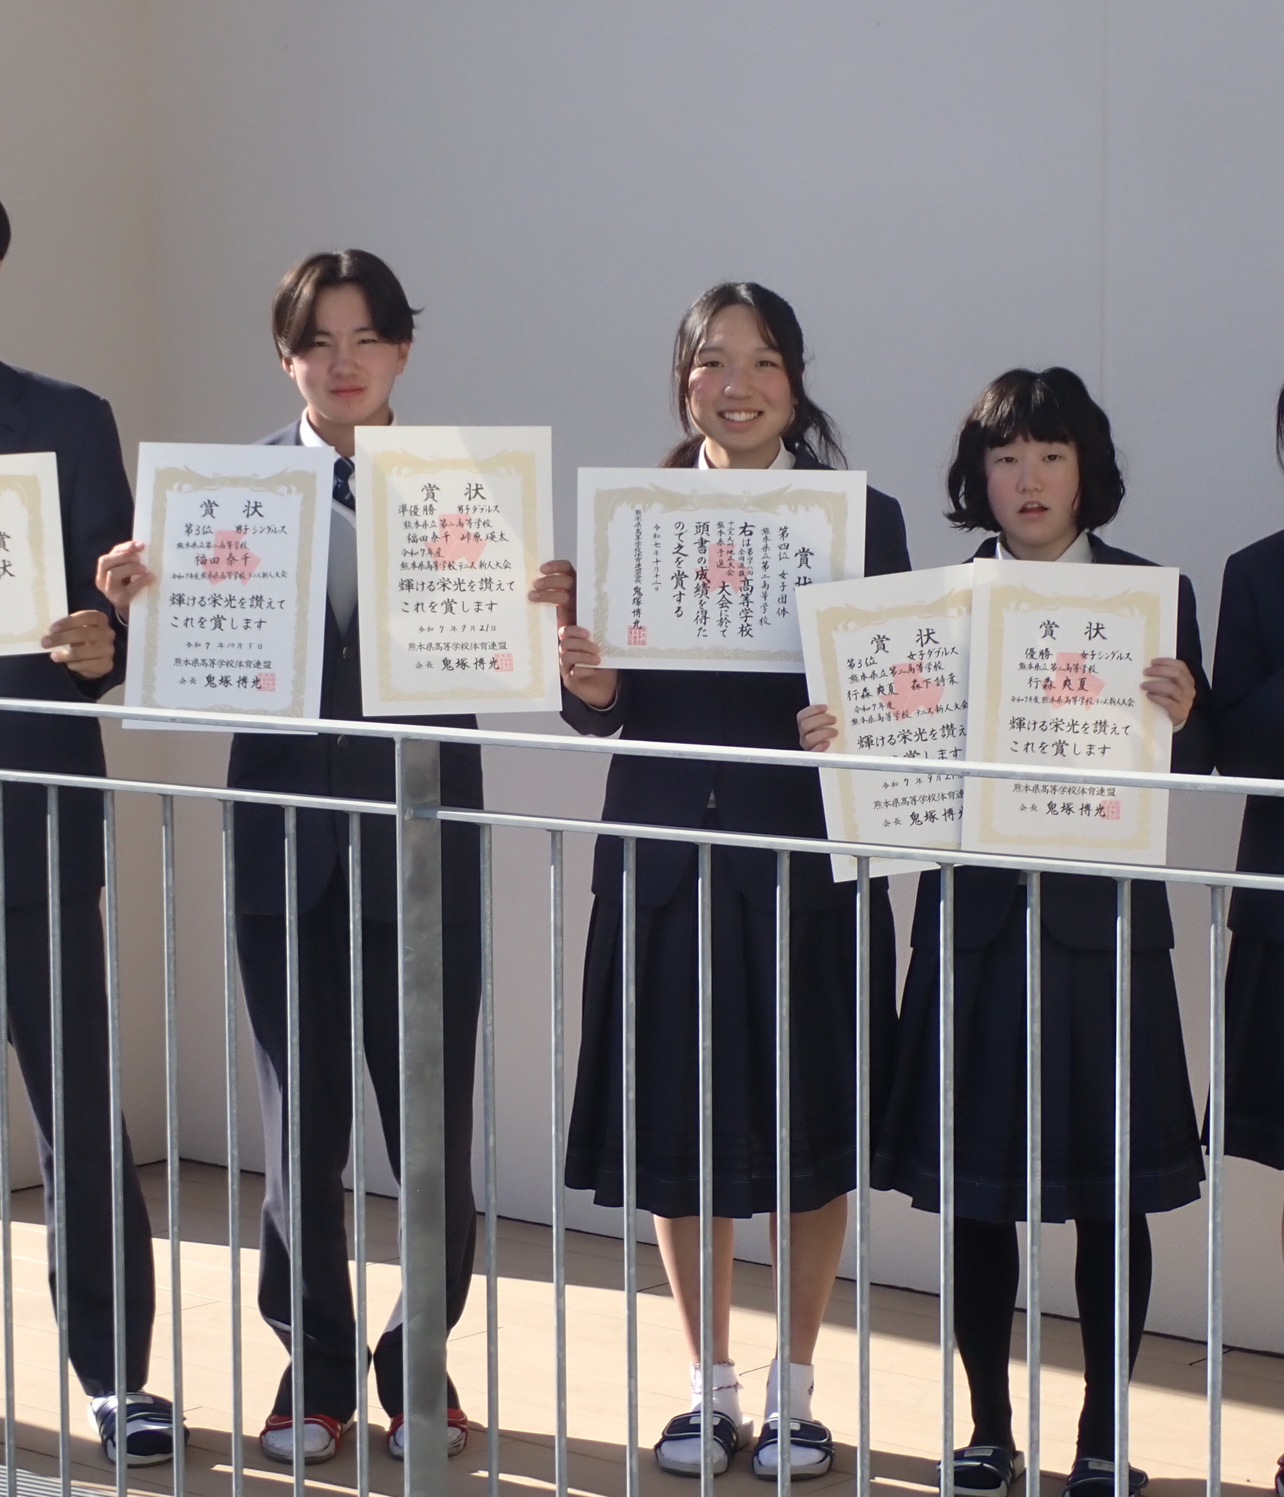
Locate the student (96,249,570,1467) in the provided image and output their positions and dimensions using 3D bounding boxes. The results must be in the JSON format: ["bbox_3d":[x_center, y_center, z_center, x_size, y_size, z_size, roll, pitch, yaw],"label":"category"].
[{"bbox_3d":[-0.422,0.153,5.472,0.651,1.706,0.400,-1,5,-3],"label":"student"}]

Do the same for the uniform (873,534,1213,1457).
[{"bbox_3d":[0.547,0.341,5.318,0.468,1.283,0.370,0,5,4],"label":"uniform"}]

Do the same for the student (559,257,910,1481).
[{"bbox_3d":[0.125,0.181,5.415,0.489,1.654,0.380,0,5,2],"label":"student"}]

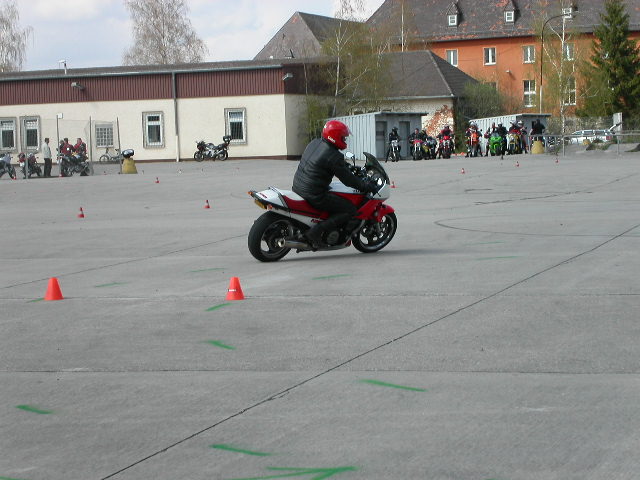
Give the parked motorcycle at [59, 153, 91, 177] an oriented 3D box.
[{"bbox_3d":[-11.043,-3.433,94.971,0.700,1.100,2.050,0,4,34],"label":"parked motorcycle"}]

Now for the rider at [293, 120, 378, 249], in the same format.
[{"bbox_3d":[0.107,-0.658,24.895,0.950,1.480,0.640,-4,4,-36],"label":"rider"}]

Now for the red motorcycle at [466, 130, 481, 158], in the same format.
[{"bbox_3d":[7.101,-4.415,97.469,0.780,1.200,2.100,-2,3,-5],"label":"red motorcycle"}]

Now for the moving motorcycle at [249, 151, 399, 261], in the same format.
[{"bbox_3d":[0.004,-0.415,24.824,2.150,1.230,0.750,-4,4,-36],"label":"moving motorcycle"}]

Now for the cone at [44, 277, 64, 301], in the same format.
[{"bbox_3d":[-2.500,0.446,19.806,0.185,0.228,0.185,-2,3,0],"label":"cone"}]

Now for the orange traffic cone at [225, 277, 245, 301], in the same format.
[{"bbox_3d":[-0.849,0.483,20.794,0.185,0.228,0.185,-2,3,0],"label":"orange traffic cone"}]

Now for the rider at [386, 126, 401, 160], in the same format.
[{"bbox_3d":[3.209,-4.247,93.460,0.700,1.550,0.700,-3,3,-14],"label":"rider"}]

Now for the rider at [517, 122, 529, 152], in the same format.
[{"bbox_3d":[9.866,-5.011,102.958,0.620,1.600,0.600,-2,3,0],"label":"rider"}]

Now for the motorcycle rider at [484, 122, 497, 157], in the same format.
[{"bbox_3d":[7.934,-4.700,98.458,0.600,1.600,0.600,-3,3,-6],"label":"motorcycle rider"}]

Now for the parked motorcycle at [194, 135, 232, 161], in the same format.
[{"bbox_3d":[-6.070,-5.120,118.964,2.150,1.380,0.750,-1,3,27],"label":"parked motorcycle"}]

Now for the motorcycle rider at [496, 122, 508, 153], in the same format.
[{"bbox_3d":[8.691,-4.838,100.959,0.650,1.580,0.600,-3,3,-9],"label":"motorcycle rider"}]

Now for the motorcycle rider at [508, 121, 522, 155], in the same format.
[{"bbox_3d":[9.288,-4.875,100.458,0.700,1.600,0.750,-3,3,-7],"label":"motorcycle rider"}]

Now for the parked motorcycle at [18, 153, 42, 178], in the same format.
[{"bbox_3d":[-13.004,-3.366,94.470,0.700,1.130,2.050,-1,3,23],"label":"parked motorcycle"}]

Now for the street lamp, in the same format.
[{"bbox_3d":[15.742,-10.747,139.770,2.350,8.776,0.350,-2,3,0],"label":"street lamp"}]

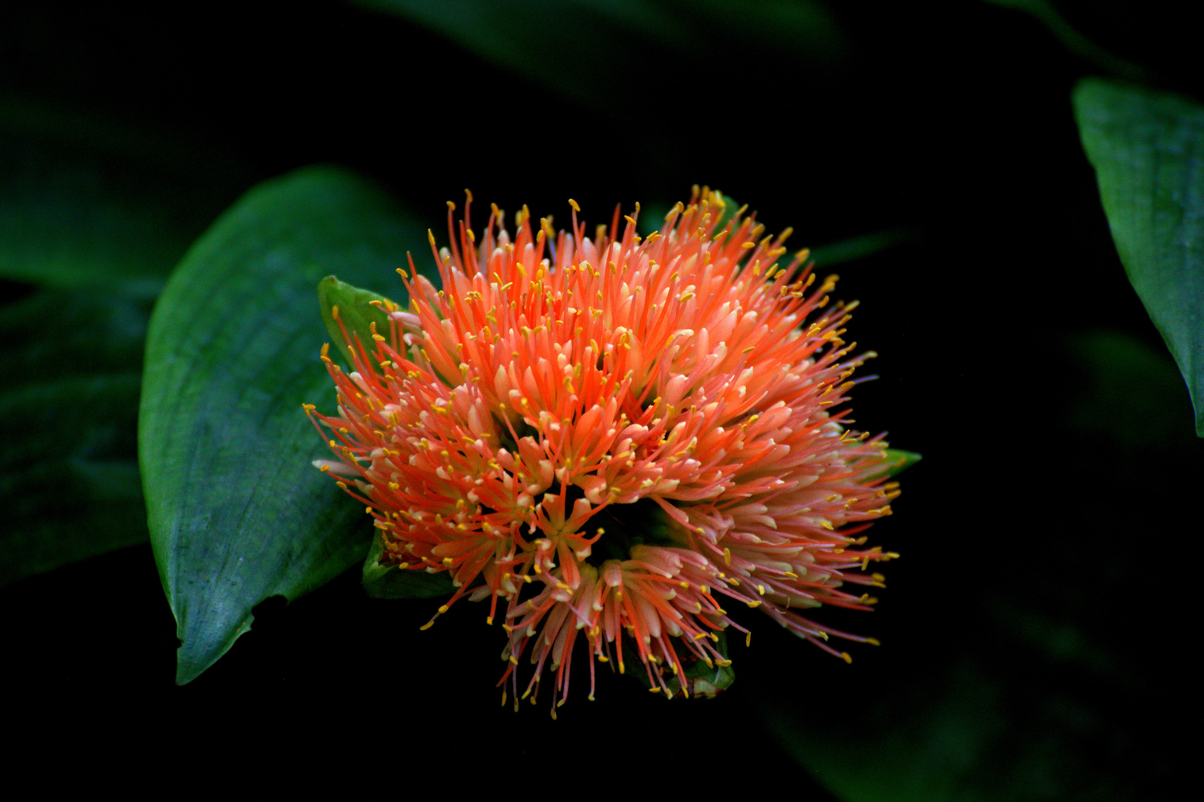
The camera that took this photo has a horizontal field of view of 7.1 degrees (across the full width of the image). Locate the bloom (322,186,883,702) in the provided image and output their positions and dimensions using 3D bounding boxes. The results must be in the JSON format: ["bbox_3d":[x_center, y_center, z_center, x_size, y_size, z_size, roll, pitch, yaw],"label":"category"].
[{"bbox_3d":[0.001,0.010,1.900,0.115,0.090,0.112,0,33,0],"label":"bloom"}]

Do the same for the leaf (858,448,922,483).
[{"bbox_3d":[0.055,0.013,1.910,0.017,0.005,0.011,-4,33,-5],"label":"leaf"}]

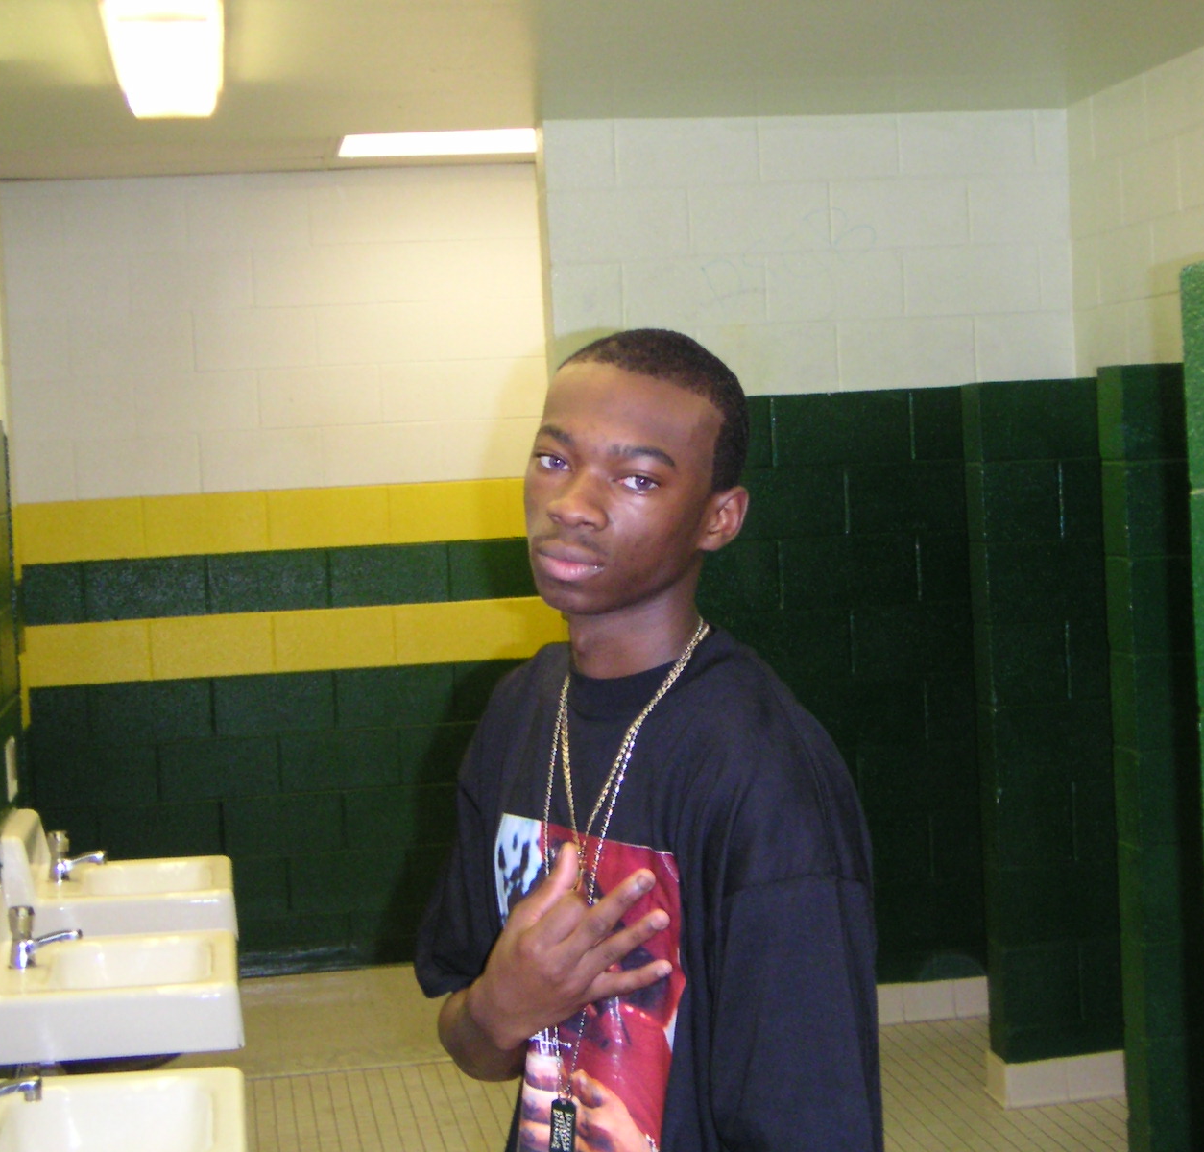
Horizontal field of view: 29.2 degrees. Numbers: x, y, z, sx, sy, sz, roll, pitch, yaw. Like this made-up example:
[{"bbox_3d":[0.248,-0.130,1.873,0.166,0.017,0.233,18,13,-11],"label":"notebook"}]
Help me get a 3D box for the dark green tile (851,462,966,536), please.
[{"bbox_3d":[0.888,-0.225,6.567,0.398,0.195,0.050,-3,3,-9],"label":"dark green tile"}]

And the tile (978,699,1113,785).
[{"bbox_3d":[1.170,0.418,5.864,0.398,0.197,0.140,-3,3,-9],"label":"tile"}]

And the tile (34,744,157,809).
[{"bbox_3d":[-1.681,0.666,7.642,0.398,0.197,0.050,-3,3,-9],"label":"tile"}]

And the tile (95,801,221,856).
[{"bbox_3d":[-1.473,0.856,7.691,0.400,0.197,0.060,-3,3,-9],"label":"tile"}]

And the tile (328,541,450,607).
[{"bbox_3d":[-0.713,0.002,7.798,0.398,0.195,0.050,-3,3,-9],"label":"tile"}]

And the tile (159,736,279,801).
[{"bbox_3d":[-1.283,0.642,7.713,0.400,0.197,0.060,-3,3,-9],"label":"tile"}]

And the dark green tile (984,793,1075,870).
[{"bbox_3d":[1.080,0.626,5.858,0.195,0.197,0.140,-3,3,-9],"label":"dark green tile"}]

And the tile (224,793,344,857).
[{"bbox_3d":[-1.073,0.834,7.754,0.400,0.197,0.060,-3,3,-9],"label":"tile"}]

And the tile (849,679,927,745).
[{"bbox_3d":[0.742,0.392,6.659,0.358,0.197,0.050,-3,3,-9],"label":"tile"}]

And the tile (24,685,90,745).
[{"bbox_3d":[-1.797,0.471,7.668,0.197,0.198,0.030,-3,3,-9],"label":"tile"}]

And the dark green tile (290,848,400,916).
[{"bbox_3d":[-0.861,1.026,7.792,0.398,0.197,0.050,-3,3,-9],"label":"dark green tile"}]

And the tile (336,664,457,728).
[{"bbox_3d":[-0.696,0.405,7.846,0.400,0.198,0.030,-3,3,-9],"label":"tile"}]

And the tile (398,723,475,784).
[{"bbox_3d":[-0.480,0.598,7.836,0.398,0.197,0.050,-3,3,-9],"label":"tile"}]

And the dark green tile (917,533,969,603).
[{"bbox_3d":[1.098,-0.034,6.610,0.398,0.195,0.050,-3,3,-9],"label":"dark green tile"}]

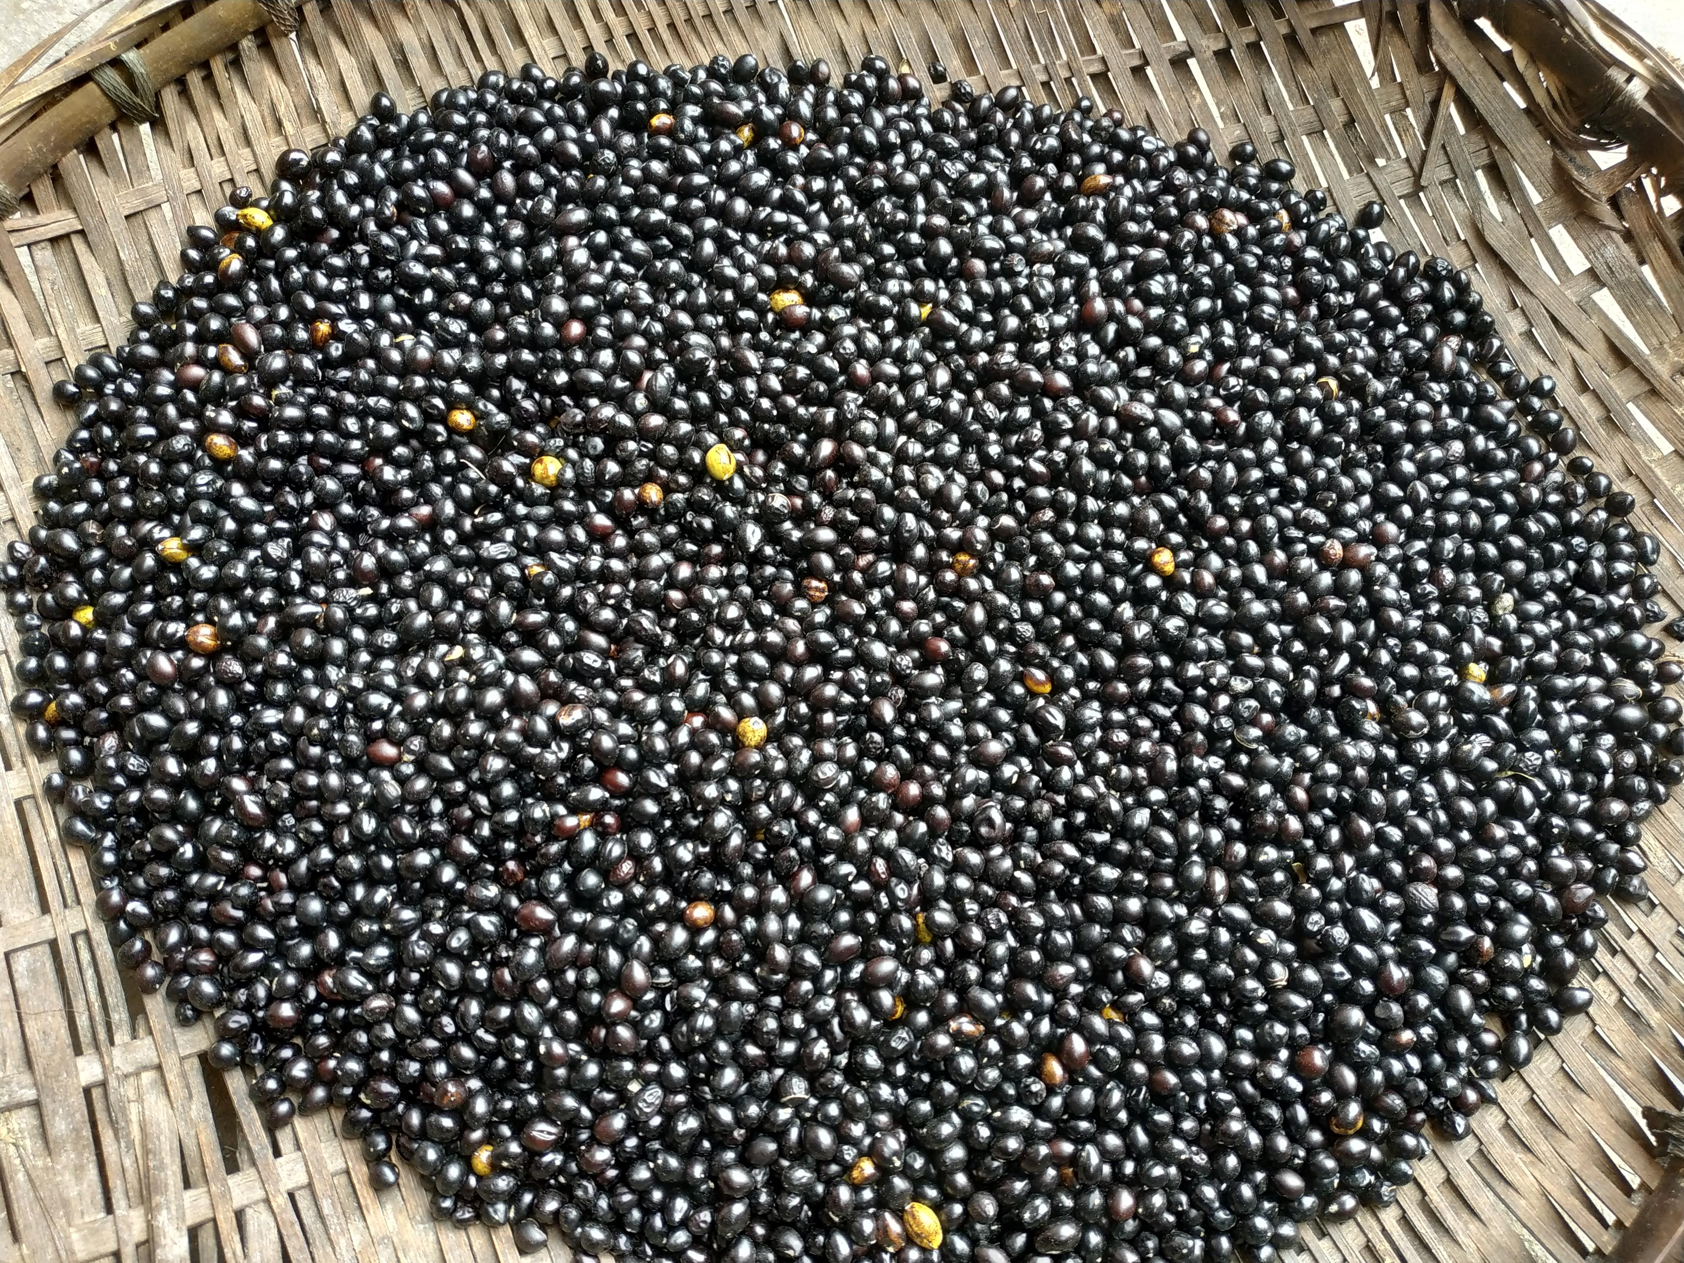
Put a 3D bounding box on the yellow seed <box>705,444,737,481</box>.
[{"bbox_3d":[-0.047,-0.067,0.460,0.012,0.012,0.015,-10,68,-4],"label":"yellow seed"}]

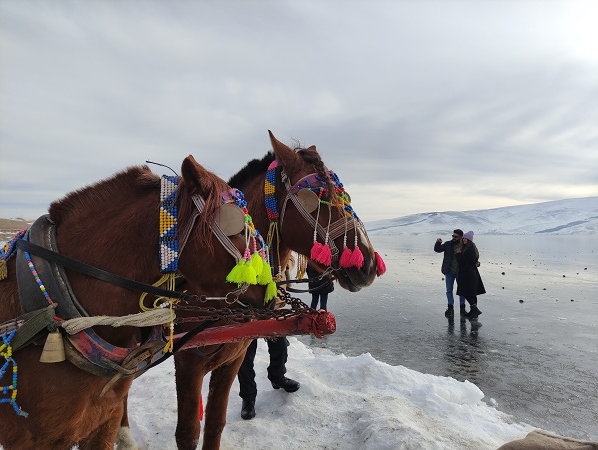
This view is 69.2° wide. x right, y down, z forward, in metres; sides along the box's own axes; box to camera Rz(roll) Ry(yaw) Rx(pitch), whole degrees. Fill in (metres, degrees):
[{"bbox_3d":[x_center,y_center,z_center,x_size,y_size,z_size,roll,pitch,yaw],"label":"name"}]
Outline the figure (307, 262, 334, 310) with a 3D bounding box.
[{"bbox_3d":[0.400,1.010,7.800,0.500,1.660,0.380,-1,-2,34],"label":"figure"}]

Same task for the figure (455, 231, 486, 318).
[{"bbox_3d":[3.400,0.990,8.650,0.580,1.710,0.480,-1,-2,38],"label":"figure"}]

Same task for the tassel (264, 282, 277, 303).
[{"bbox_3d":[-0.102,0.238,1.560,0.050,0.083,0.046,0,-1,0],"label":"tassel"}]

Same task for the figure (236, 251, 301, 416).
[{"bbox_3d":[-0.260,0.800,3.750,0.600,1.740,0.480,1,-1,-30],"label":"figure"}]

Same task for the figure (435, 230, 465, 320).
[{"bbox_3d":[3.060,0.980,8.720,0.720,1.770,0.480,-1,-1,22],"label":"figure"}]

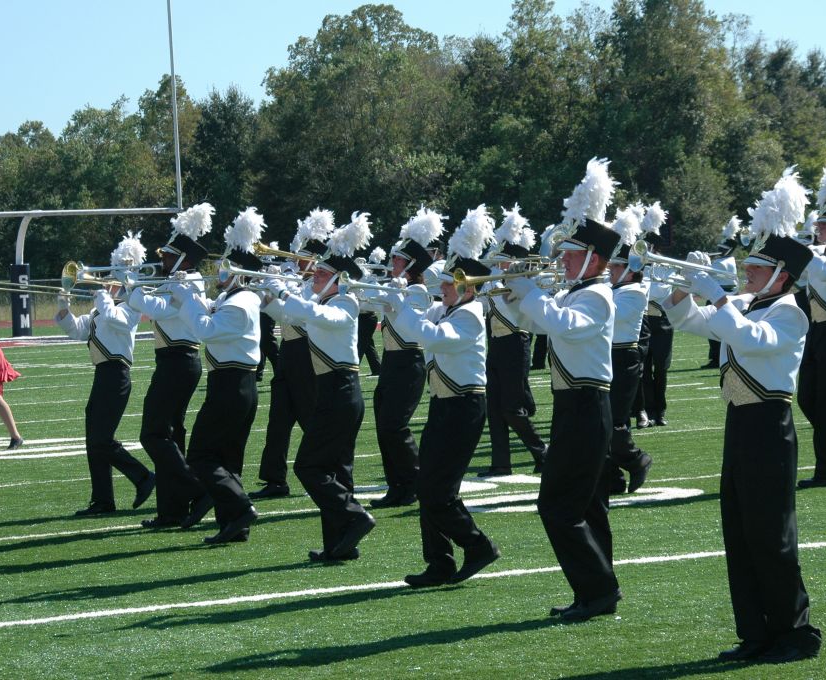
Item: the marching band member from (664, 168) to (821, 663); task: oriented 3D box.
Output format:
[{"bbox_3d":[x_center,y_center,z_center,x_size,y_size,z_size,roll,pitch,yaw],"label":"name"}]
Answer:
[{"bbox_3d":[1.351,0.303,12.930,0.600,1.980,0.520,-4,2,-25],"label":"marching band member"}]

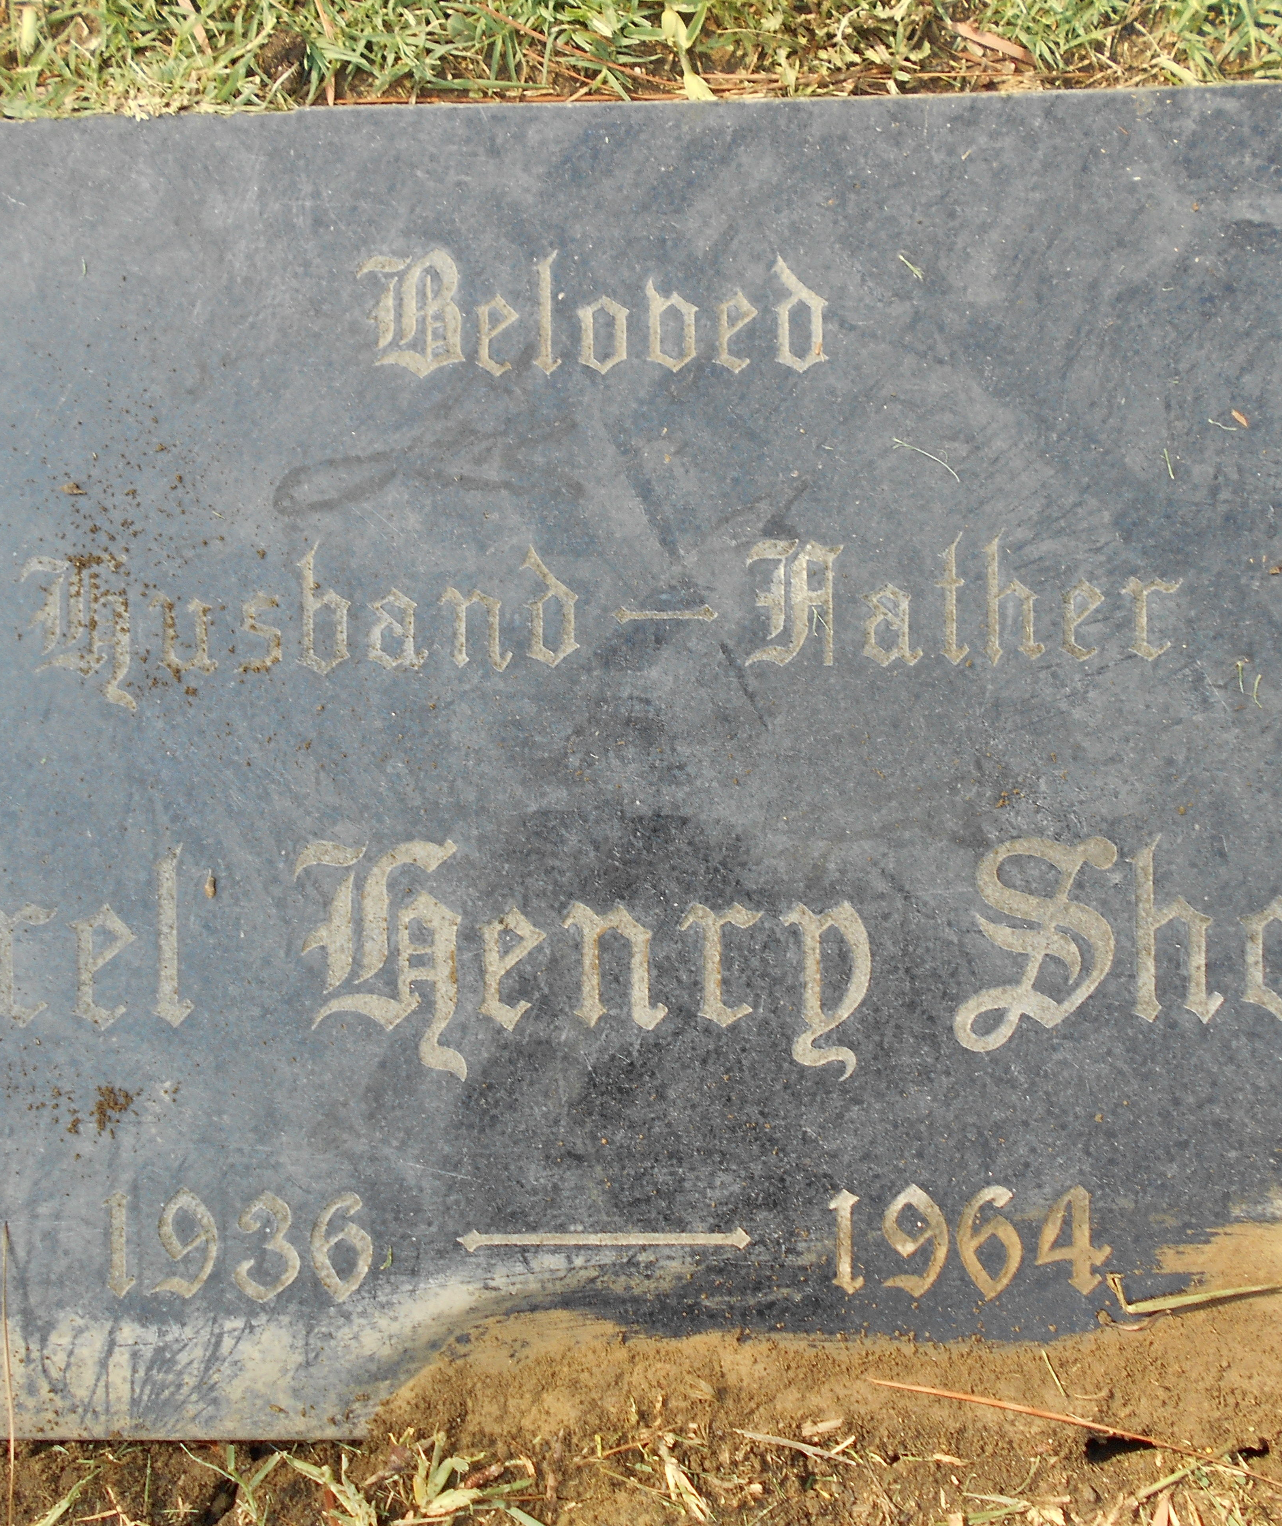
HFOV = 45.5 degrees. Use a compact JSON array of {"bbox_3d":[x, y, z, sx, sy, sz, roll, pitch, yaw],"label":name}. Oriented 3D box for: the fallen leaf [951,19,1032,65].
[{"bbox_3d":[0.081,-0.165,0.351,0.022,0.003,0.004,27,90,2],"label":"fallen leaf"}]

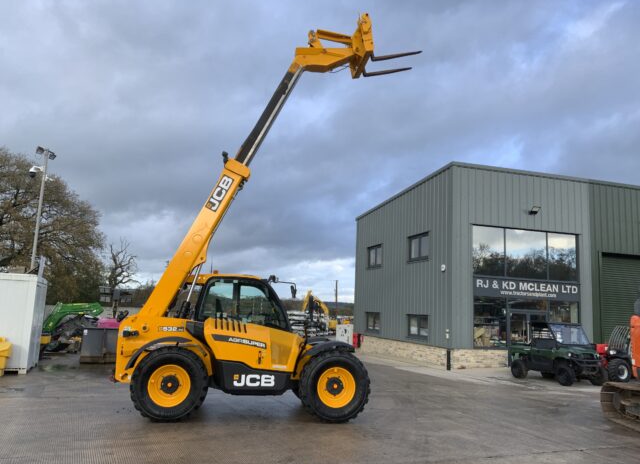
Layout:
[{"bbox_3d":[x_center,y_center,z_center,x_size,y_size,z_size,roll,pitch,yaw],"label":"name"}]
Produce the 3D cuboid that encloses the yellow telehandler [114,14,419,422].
[{"bbox_3d":[-0.759,-0.559,10.620,5.420,7.870,2.300,4,-8,-8],"label":"yellow telehandler"}]

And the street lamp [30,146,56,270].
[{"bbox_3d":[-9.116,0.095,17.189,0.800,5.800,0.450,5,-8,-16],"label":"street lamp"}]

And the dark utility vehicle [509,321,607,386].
[{"bbox_3d":[7.637,3.859,17.259,1.520,1.860,2.780,6,-9,-21],"label":"dark utility vehicle"}]

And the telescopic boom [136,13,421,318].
[{"bbox_3d":[-0.604,-1.293,10.743,5.170,6.370,1.250,4,-8,-8],"label":"telescopic boom"}]

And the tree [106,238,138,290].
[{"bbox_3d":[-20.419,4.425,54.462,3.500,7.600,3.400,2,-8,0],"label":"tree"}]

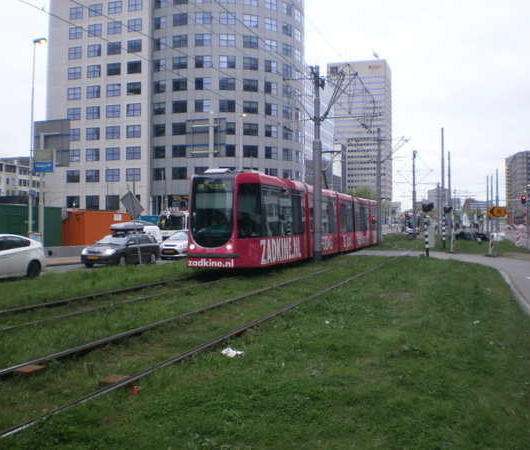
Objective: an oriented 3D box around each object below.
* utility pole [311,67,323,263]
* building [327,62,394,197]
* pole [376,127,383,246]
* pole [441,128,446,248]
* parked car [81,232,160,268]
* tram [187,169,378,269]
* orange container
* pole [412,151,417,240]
[{"bbox_3d":[2.210,-2.500,26.000,0.360,8.210,0.360,0,0,0],"label":"utility pole"},{"bbox_3d":[57.100,-46.000,373.000,33.900,95.300,30.000,0,0,17],"label":"building"},{"bbox_3d":[8.050,-2.640,43.700,0.330,8.370,0.330,0,0,0],"label":"pole"},{"bbox_3d":[15.540,-3.450,54.500,0.300,9.960,0.300,0,0,0],"label":"pole"},{"bbox_3d":[-6.350,1.110,28.000,1.720,1.520,4.410,0,0,19],"label":"parked car"},{"bbox_3d":[3.300,-0.080,34.100,2.450,3.350,30.200,0,0,19],"label":"tram"},{"bbox_3d":[-12.600,0.400,46.200,2.440,2.590,6.060,0,0,19],"label":"orange container"},{"bbox_3d":[15.960,-3.250,66.500,0.340,9.590,0.340,0,0,0],"label":"pole"}]

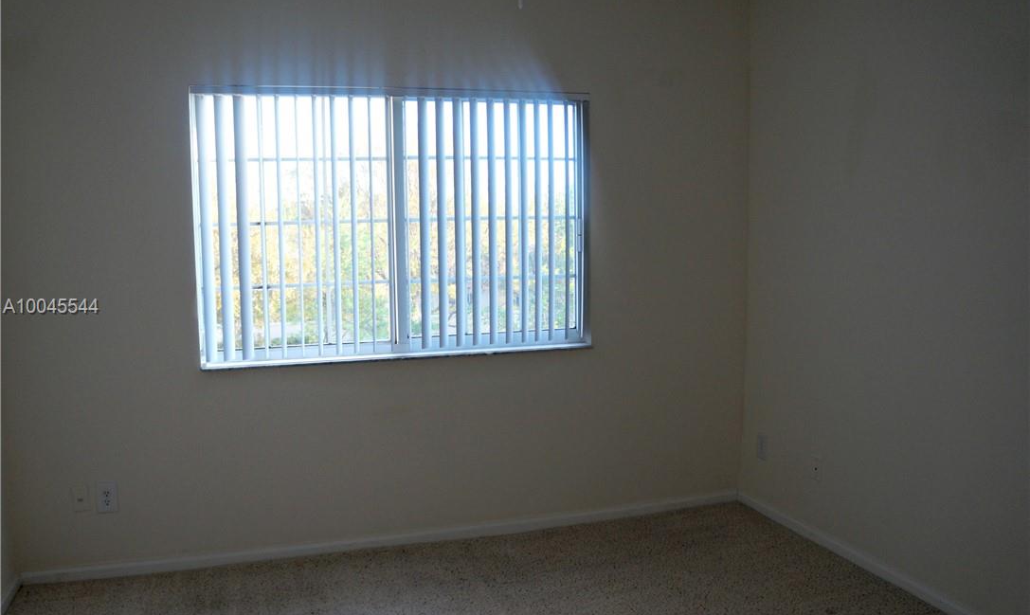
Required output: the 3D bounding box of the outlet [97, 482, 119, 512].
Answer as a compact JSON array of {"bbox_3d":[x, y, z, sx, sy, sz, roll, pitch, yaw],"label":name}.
[{"bbox_3d":[-1.673,0.781,3.174,0.076,0.122,0.012,-2,6,-16],"label":"outlet"}]

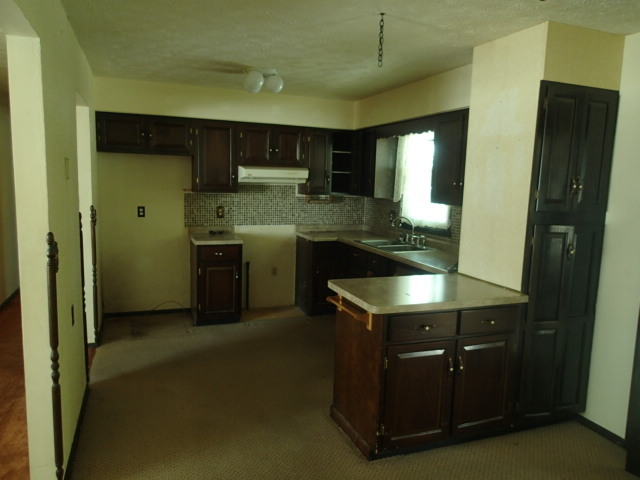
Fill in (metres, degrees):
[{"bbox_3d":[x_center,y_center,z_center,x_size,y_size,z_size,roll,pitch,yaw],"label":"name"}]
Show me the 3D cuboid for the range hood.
[{"bbox_3d":[-0.570,-0.741,5.267,0.780,0.159,0.476,-1,8,-21],"label":"range hood"}]

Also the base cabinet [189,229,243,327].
[{"bbox_3d":[-1.161,0.416,5.115,0.480,0.913,0.628,-1,8,-21],"label":"base cabinet"}]

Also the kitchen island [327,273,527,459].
[{"bbox_3d":[0.638,0.751,2.964,1.043,0.907,0.642,-1,8,-21],"label":"kitchen island"}]

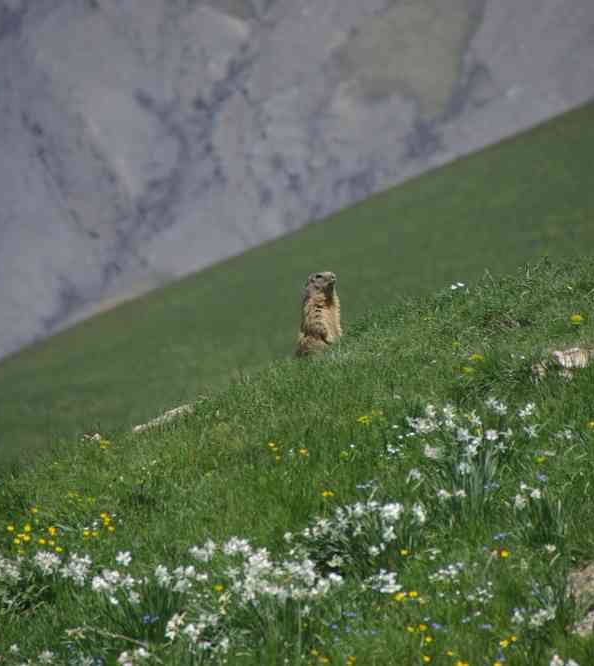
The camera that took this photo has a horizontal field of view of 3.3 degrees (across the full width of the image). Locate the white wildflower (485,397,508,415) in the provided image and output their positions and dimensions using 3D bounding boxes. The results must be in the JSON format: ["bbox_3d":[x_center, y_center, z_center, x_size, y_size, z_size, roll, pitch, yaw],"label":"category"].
[{"bbox_3d":[0.798,0.290,41.700,0.091,0.067,0.077,0,-4,0],"label":"white wildflower"}]

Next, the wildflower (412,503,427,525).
[{"bbox_3d":[0.478,0.705,40.700,0.052,0.080,0.055,0,-4,0],"label":"wildflower"}]

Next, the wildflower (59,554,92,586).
[{"bbox_3d":[-0.877,0.941,41.300,0.128,0.118,0.108,0,-4,0],"label":"wildflower"}]

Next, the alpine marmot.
[{"bbox_3d":[0.086,-0.057,44.000,0.210,0.413,0.180,-3,-5,40],"label":"alpine marmot"}]

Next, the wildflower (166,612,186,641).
[{"bbox_3d":[-0.466,1.134,40.300,0.073,0.101,0.077,0,-4,0],"label":"wildflower"}]

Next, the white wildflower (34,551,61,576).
[{"bbox_3d":[-0.995,0.915,41.400,0.106,0.096,0.089,0,-4,0],"label":"white wildflower"}]

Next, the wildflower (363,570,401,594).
[{"bbox_3d":[0.325,0.956,40.100,0.139,0.093,0.117,0,-4,0],"label":"wildflower"}]

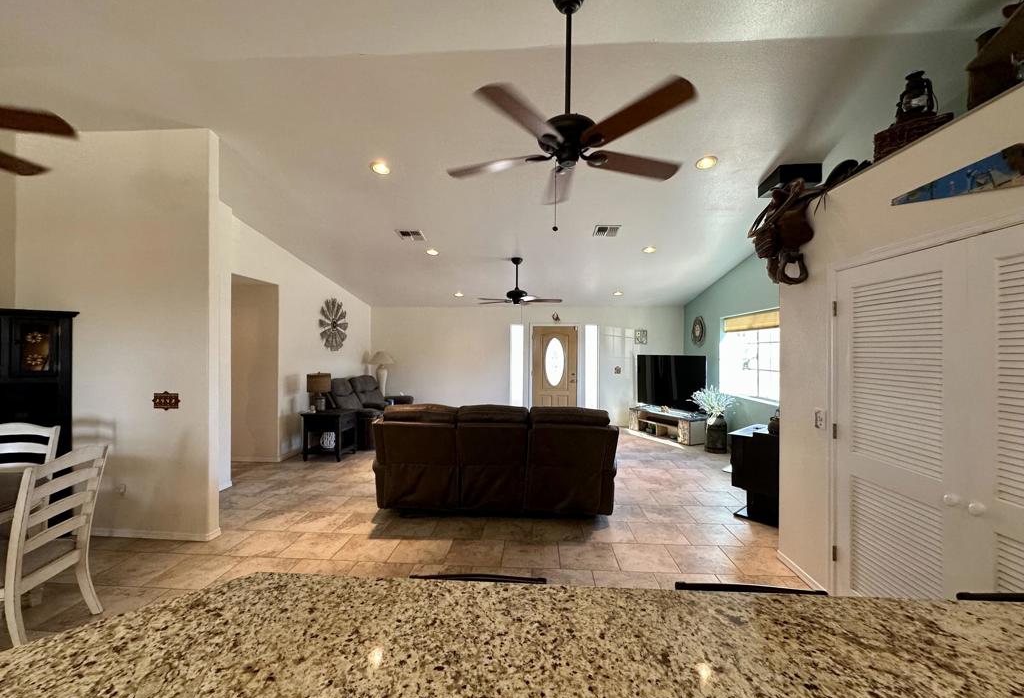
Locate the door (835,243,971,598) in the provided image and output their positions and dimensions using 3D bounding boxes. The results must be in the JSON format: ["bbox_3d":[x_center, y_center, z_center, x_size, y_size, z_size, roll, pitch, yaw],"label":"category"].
[{"bbox_3d":[1.981,0.555,2.152,0.045,2.040,0.785,0,0,3],"label":"door"}]

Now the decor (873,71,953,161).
[{"bbox_3d":[2.159,-1.227,2.184,0.270,0.460,0.200,0,0,3],"label":"decor"}]

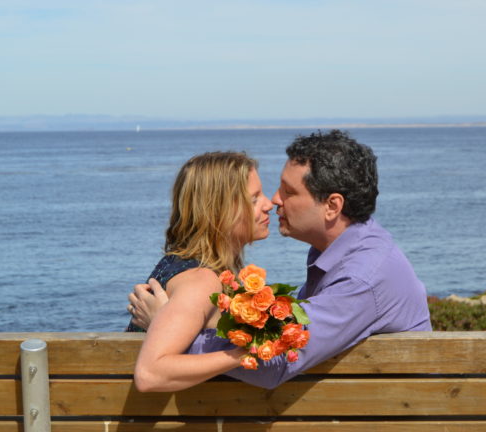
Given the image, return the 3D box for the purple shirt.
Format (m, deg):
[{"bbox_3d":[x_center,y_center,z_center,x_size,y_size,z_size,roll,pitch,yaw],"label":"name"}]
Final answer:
[{"bbox_3d":[0.150,0.265,3.570,0.580,0.550,0.520,-4,2,18],"label":"purple shirt"}]

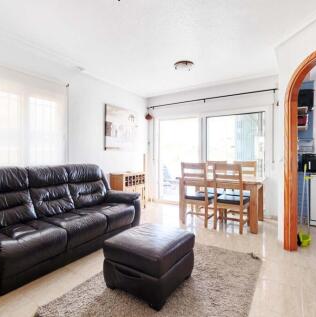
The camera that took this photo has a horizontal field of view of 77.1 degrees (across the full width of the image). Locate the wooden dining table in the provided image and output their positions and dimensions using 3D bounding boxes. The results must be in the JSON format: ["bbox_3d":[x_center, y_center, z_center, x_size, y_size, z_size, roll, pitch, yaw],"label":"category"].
[{"bbox_3d":[1.111,0.728,3.504,1.332,0.744,0.797,0,0,31],"label":"wooden dining table"}]

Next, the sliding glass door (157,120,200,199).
[{"bbox_3d":[0.493,0.054,4.739,1.160,2.038,0.061,0,0,31],"label":"sliding glass door"}]

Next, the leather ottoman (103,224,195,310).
[{"bbox_3d":[-0.060,0.894,1.799,0.580,0.399,0.560,0,0,33],"label":"leather ottoman"}]

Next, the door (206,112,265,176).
[{"bbox_3d":[1.543,0.060,4.096,1.181,2.038,0.061,0,0,31],"label":"door"}]

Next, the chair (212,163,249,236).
[{"bbox_3d":[1.153,0.589,3.135,0.424,1.024,0.535,0,0,31],"label":"chair"}]

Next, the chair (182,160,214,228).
[{"bbox_3d":[0.714,0.587,3.404,0.424,1.024,0.535,0,0,31],"label":"chair"}]

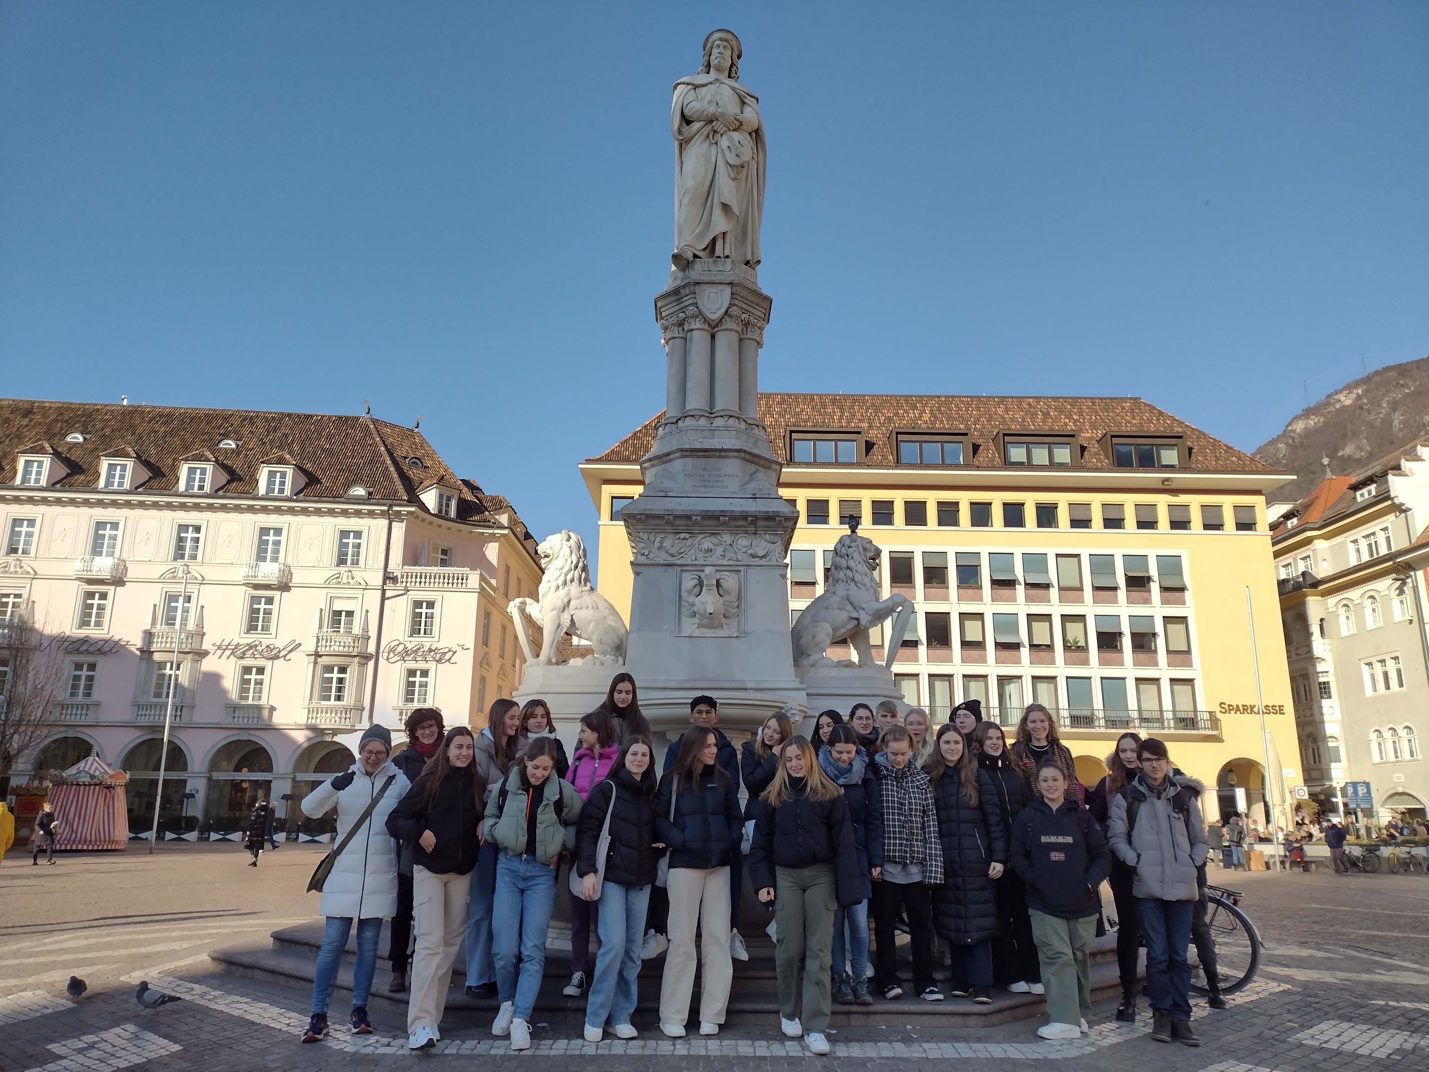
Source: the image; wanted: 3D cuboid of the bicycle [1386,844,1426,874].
[{"bbox_3d":[23.928,11.144,38.500,1.700,1.000,0.580,5,-16,-14],"label":"bicycle"}]

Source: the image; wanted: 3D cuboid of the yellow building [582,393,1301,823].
[{"bbox_3d":[12.216,4.719,66.704,39.518,28.344,14.000,1,-15,-1],"label":"yellow building"}]

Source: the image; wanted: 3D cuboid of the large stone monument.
[{"bbox_3d":[0.002,-1.122,11.467,4.000,9.790,3.200,1,-15,0],"label":"large stone monument"}]

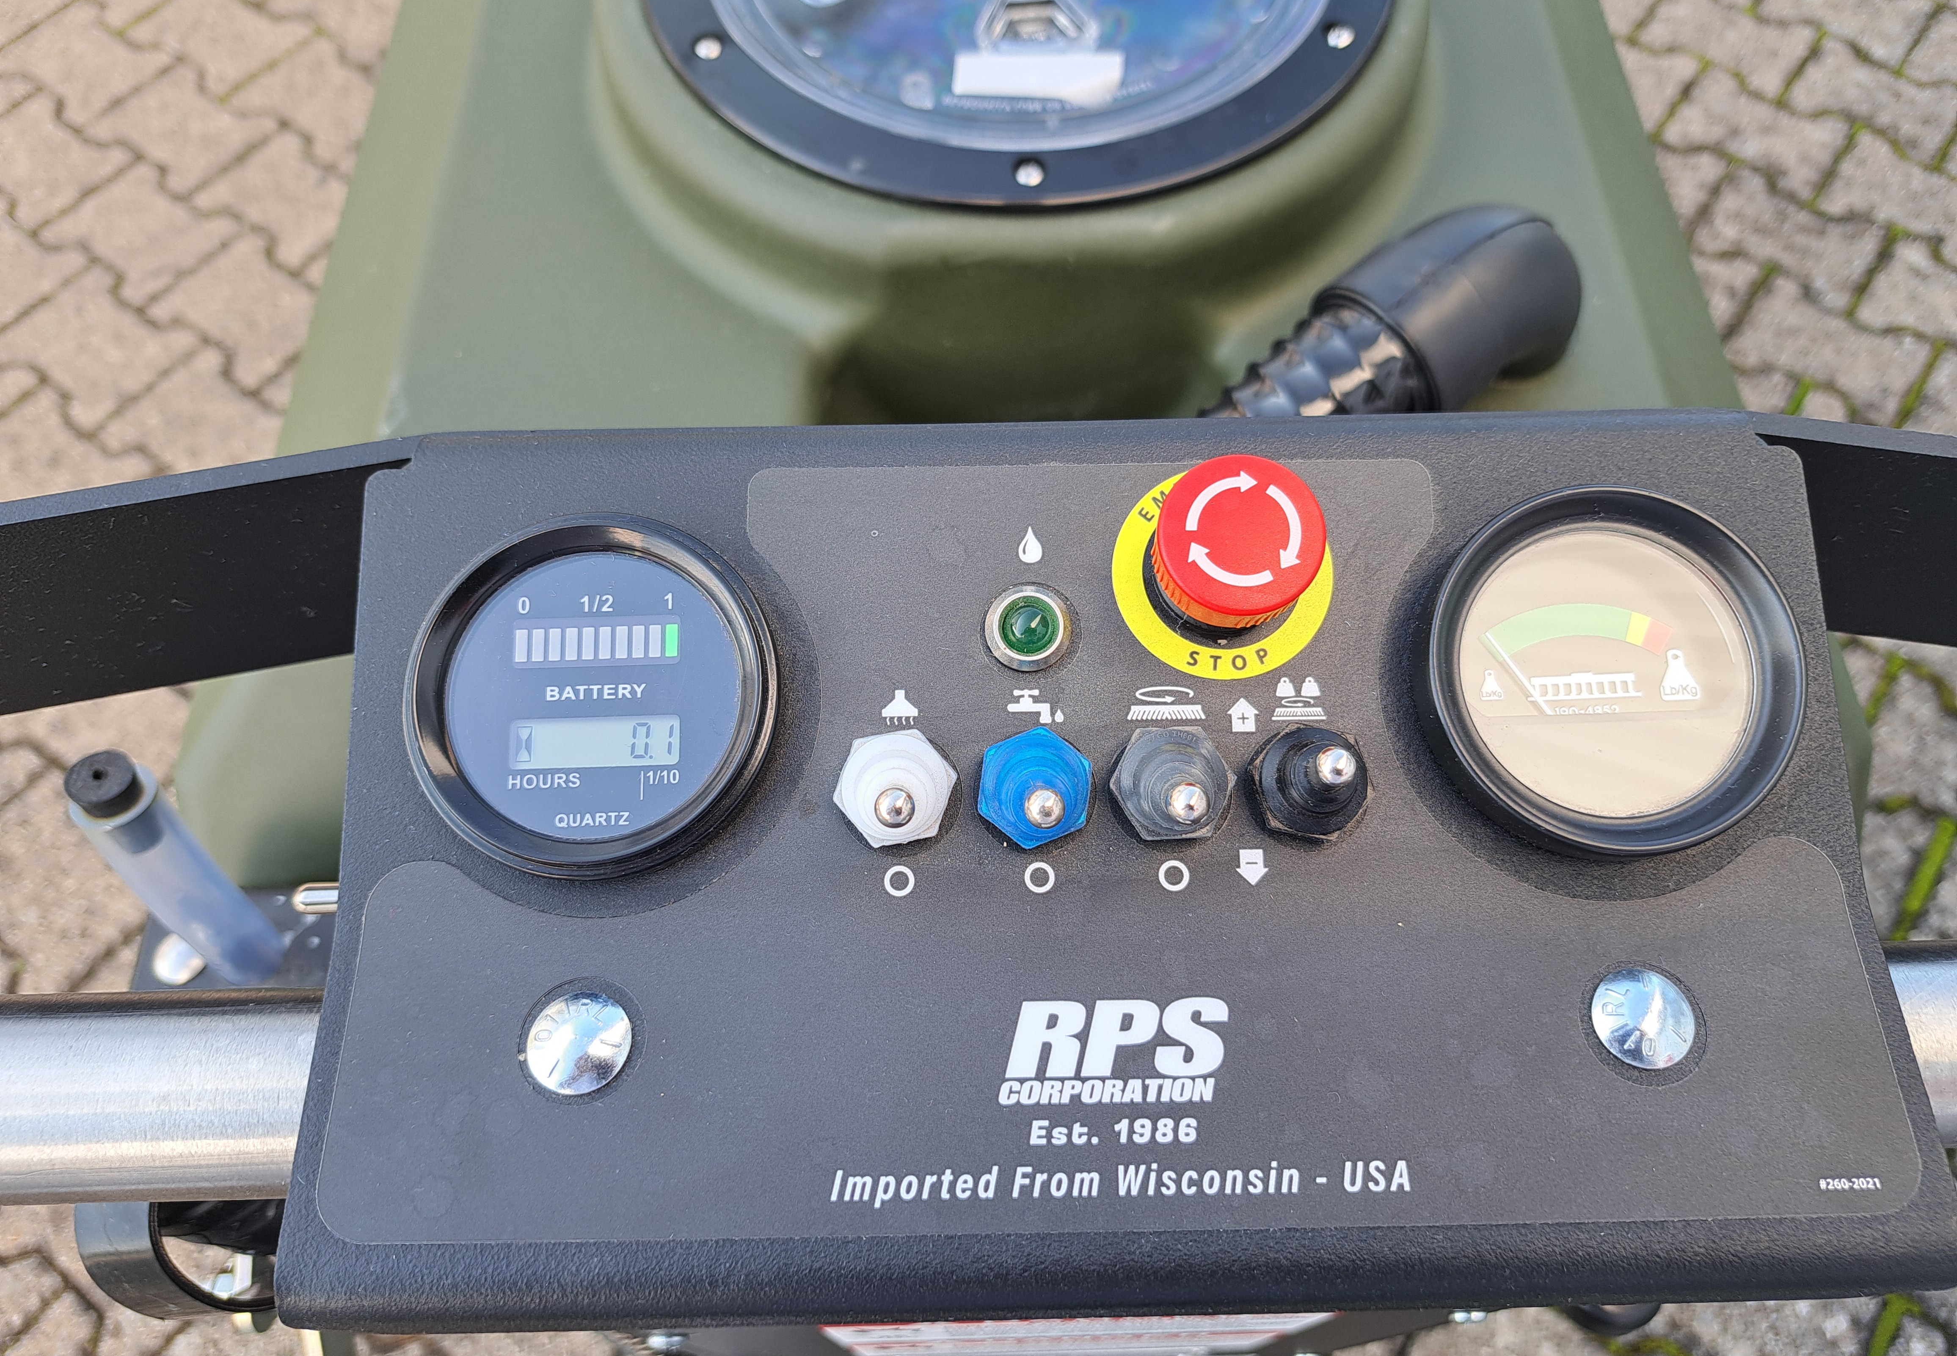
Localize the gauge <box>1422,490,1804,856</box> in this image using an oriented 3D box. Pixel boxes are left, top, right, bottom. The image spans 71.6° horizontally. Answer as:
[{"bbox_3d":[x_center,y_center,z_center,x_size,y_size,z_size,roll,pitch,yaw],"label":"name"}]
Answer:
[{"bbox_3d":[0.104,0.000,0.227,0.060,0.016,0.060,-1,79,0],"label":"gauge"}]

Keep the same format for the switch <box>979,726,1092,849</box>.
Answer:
[{"bbox_3d":[0.010,0.017,0.221,0.019,0.021,0.021,-1,79,0],"label":"switch"}]

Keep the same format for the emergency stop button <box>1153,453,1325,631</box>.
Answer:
[{"bbox_3d":[0.043,-0.021,0.228,0.028,0.021,0.028,-1,79,0],"label":"emergency stop button"}]

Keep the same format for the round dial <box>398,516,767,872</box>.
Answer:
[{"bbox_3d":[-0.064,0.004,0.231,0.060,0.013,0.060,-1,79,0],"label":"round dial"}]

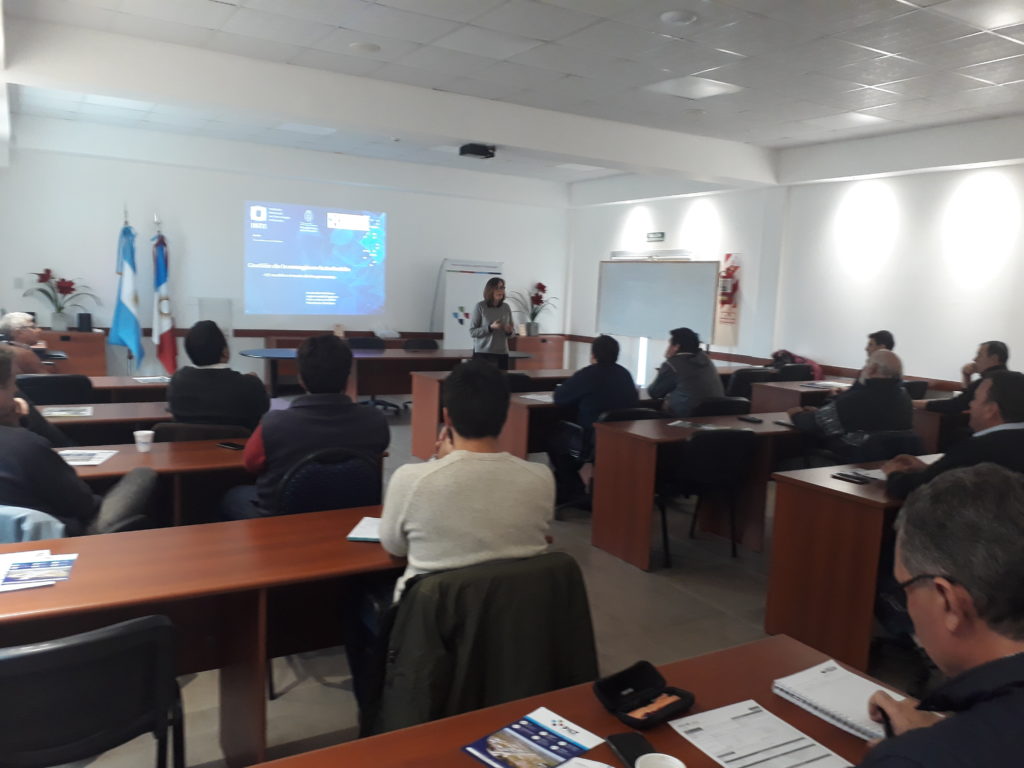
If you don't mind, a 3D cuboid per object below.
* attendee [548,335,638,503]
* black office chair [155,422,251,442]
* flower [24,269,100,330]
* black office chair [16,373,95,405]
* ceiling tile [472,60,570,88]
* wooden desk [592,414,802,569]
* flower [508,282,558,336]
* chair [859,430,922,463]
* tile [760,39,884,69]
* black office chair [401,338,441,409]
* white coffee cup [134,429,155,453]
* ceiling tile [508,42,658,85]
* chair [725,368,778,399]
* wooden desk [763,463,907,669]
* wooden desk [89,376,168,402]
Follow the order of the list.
[{"bbox_3d":[0.571,0.285,5.668,0.570,1.270,0.780,-2,9,-31],"label":"attendee"},{"bbox_3d":[-1.636,0.561,4.143,0.500,0.810,0.540,-2,9,-31],"label":"black office chair"},{"bbox_3d":[-4.927,-0.915,8.785,0.720,0.680,0.560,-2,8,-31],"label":"flower"},{"bbox_3d":[-2.918,0.376,4.973,0.540,0.830,0.570,-2,8,-31],"label":"black office chair"},{"bbox_3d":[0.043,-2.361,6.118,0.602,0.020,0.596,-2,9,-31],"label":"ceiling tile"},{"bbox_3d":[1.382,0.612,5.039,1.780,0.735,0.570,-2,8,-31],"label":"wooden desk"},{"bbox_3d":[0.309,-1.105,11.768,0.640,0.800,0.520,-2,9,-31],"label":"flower"},{"bbox_3d":[2.118,0.647,5.005,0.530,0.820,0.570,-2,9,-30],"label":"chair"},{"bbox_3d":[2.025,-2.168,5.243,0.610,0.020,0.610,-2,9,-31],"label":"tile"},{"bbox_3d":[-1.129,-0.146,10.084,0.580,0.860,0.600,-2,9,-31],"label":"black office chair"},{"bbox_3d":[-1.690,0.264,3.669,0.082,0.092,0.082,-2,9,-30],"label":"white coffee cup"},{"bbox_3d":[0.351,-2.292,5.642,0.610,0.020,0.610,-2,9,-31],"label":"ceiling tile"},{"bbox_3d":[2.362,0.234,8.460,0.530,0.820,0.550,-2,9,-31],"label":"chair"},{"bbox_3d":[2.072,0.786,3.921,1.770,0.735,0.560,-2,8,-31],"label":"wooden desk"},{"bbox_3d":[-2.861,0.356,5.790,1.860,0.750,0.570,-2,9,-31],"label":"wooden desk"}]

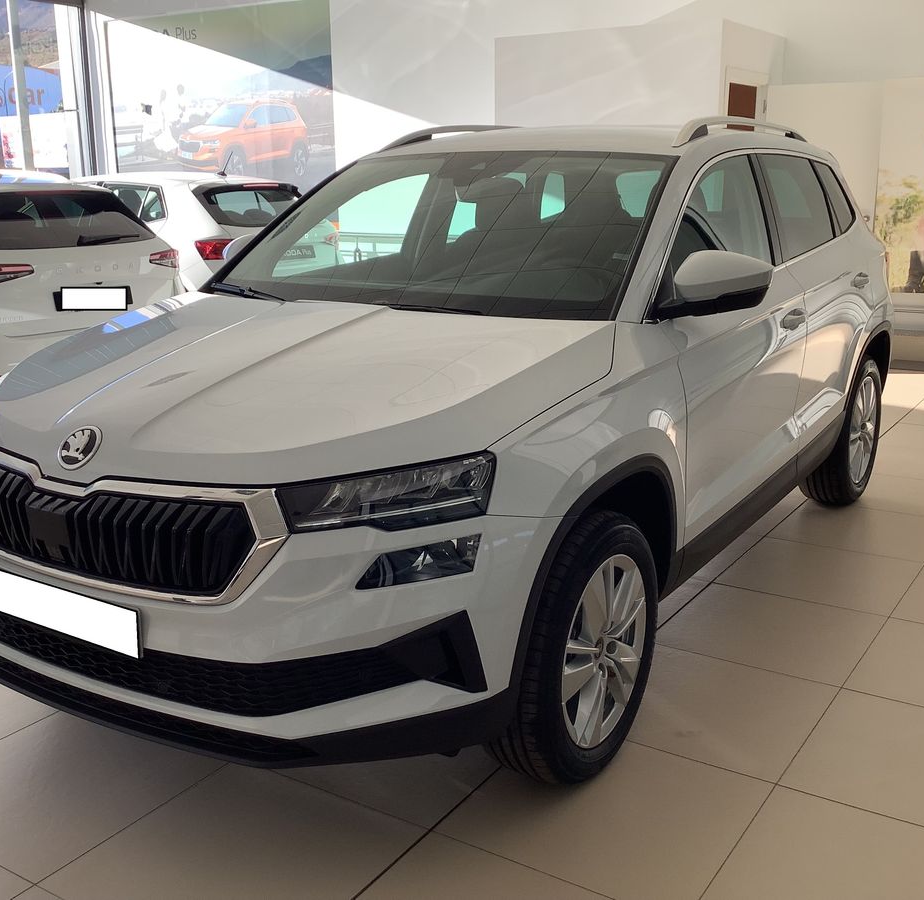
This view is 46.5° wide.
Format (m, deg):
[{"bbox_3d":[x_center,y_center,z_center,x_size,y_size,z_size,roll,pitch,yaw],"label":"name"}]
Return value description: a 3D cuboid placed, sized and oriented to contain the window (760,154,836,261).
[{"bbox_3d":[1.249,-0.916,4.046,0.060,0.400,0.760,-17,3,36],"label":"window"}]

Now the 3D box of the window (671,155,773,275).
[{"bbox_3d":[0.777,-0.700,3.310,0.060,0.430,1.010,-17,3,36],"label":"window"}]

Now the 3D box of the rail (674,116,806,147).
[{"bbox_3d":[1.051,-1.147,3.919,0.070,0.100,1.480,8,17,32],"label":"rail"}]

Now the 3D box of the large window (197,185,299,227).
[{"bbox_3d":[-1.822,-2.107,9.300,1.180,0.440,0.080,-17,-13,-48],"label":"large window"}]

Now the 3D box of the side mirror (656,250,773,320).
[{"bbox_3d":[0.680,-0.454,2.874,0.240,0.165,0.180,8,17,32],"label":"side mirror"}]

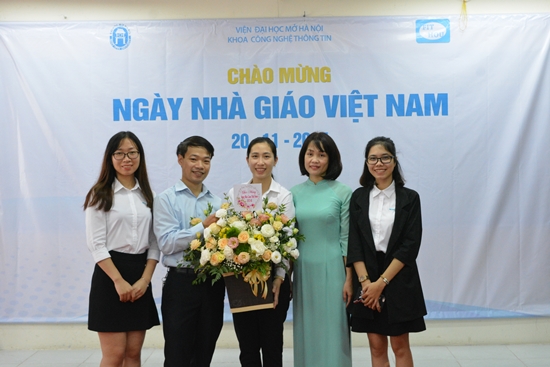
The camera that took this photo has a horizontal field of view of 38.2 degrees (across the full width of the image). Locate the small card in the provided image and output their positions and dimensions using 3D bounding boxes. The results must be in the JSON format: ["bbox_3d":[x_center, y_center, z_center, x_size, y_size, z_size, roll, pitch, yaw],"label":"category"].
[{"bbox_3d":[-0.131,0.076,3.870,0.138,0.142,0.010,-3,-3,0],"label":"small card"}]

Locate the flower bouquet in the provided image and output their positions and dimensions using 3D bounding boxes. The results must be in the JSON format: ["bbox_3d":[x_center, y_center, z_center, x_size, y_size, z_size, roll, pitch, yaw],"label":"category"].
[{"bbox_3d":[-0.151,0.337,3.820,0.580,0.540,0.420,-5,1,0],"label":"flower bouquet"}]

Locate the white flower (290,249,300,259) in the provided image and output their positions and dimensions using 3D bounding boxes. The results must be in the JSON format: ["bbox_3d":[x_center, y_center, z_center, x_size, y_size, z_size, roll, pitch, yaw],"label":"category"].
[{"bbox_3d":[0.098,0.340,3.830,0.045,0.050,0.045,-2,3,-37],"label":"white flower"}]

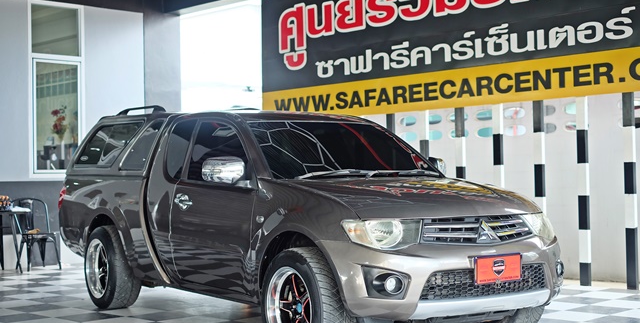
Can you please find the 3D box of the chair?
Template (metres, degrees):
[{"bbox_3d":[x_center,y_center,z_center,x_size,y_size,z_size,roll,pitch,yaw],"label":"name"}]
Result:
[{"bbox_3d":[-3.444,0.882,11.470,0.450,0.850,0.480,0,-1,-38],"label":"chair"}]

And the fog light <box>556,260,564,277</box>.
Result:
[{"bbox_3d":[1.470,0.663,5.812,0.100,0.100,0.060,0,-1,-34],"label":"fog light"}]

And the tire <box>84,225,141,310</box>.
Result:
[{"bbox_3d":[-1.756,0.898,7.954,0.265,0.690,0.690,0,-1,-34],"label":"tire"}]

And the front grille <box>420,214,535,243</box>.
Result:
[{"bbox_3d":[0.933,0.401,5.434,0.880,0.170,0.140,0,-1,-34],"label":"front grille"}]

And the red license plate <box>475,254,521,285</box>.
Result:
[{"bbox_3d":[1.015,0.608,5.330,0.365,0.165,0.022,0,-1,-34],"label":"red license plate"}]

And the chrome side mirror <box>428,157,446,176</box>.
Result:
[{"bbox_3d":[0.850,0.051,7.151,0.250,0.175,0.130,0,-1,-34],"label":"chrome side mirror"}]

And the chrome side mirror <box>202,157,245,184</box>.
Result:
[{"bbox_3d":[-0.636,0.058,6.141,0.250,0.175,0.130,0,-1,-34],"label":"chrome side mirror"}]

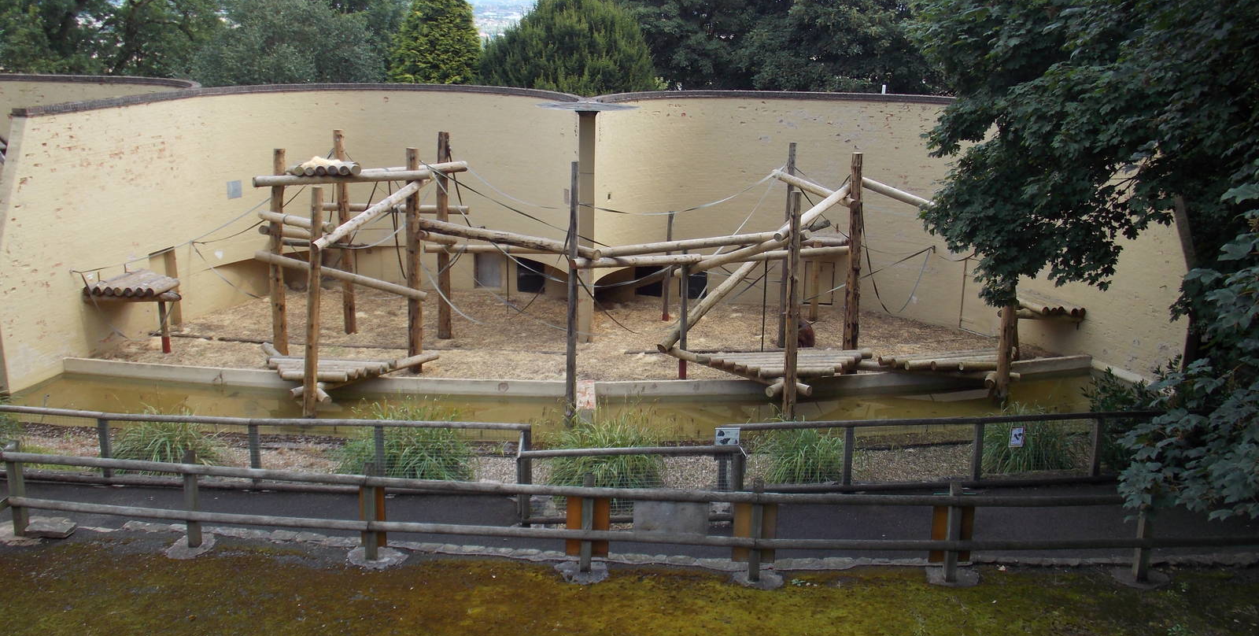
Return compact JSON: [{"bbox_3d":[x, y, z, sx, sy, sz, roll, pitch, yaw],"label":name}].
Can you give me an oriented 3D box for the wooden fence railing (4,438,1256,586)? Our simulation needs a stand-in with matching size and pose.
[{"bbox_3d":[0.029,2.016,10.979,13.100,1.060,0.600,1,15,3],"label":"wooden fence railing"}]

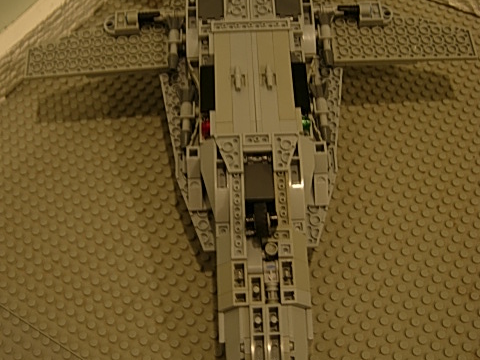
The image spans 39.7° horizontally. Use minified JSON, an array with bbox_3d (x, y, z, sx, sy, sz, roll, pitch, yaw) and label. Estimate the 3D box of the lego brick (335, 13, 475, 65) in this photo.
[{"bbox_3d":[0.106,-0.097,0.443,0.096,0.008,0.046,-2,63,-3],"label":"lego brick"}]

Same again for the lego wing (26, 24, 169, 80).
[{"bbox_3d":[-0.094,-0.089,0.442,0.096,0.008,0.046,-4,64,2],"label":"lego wing"}]

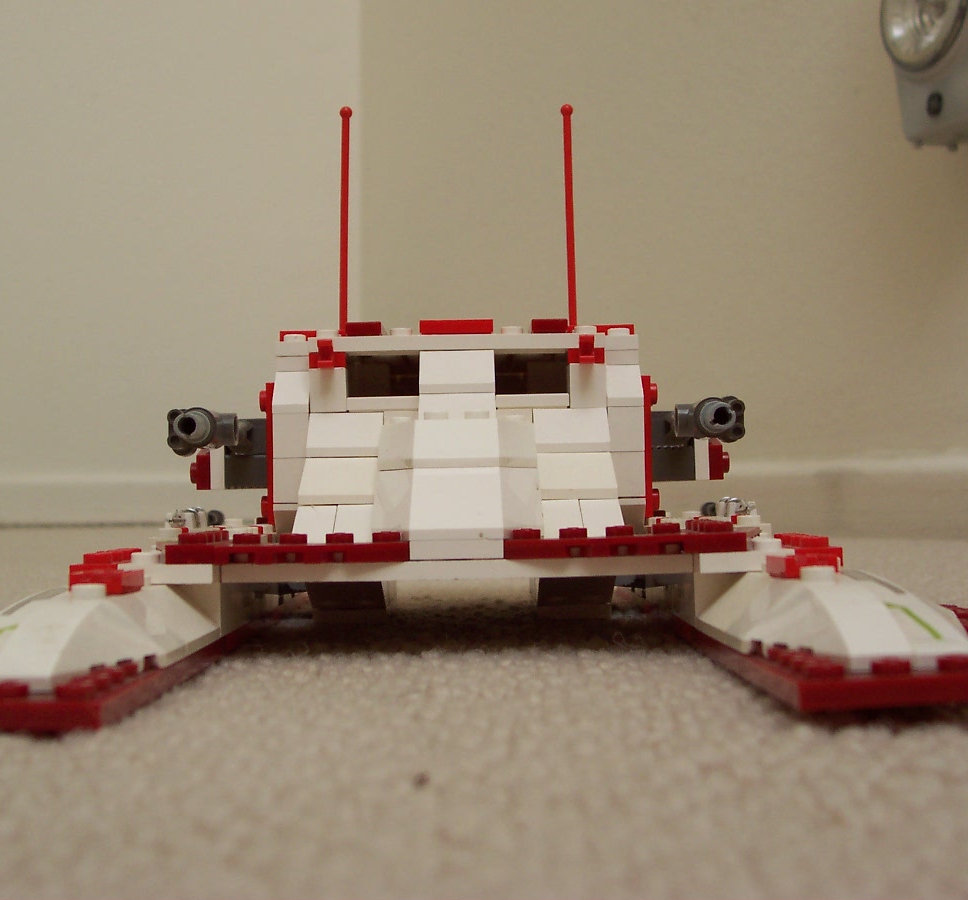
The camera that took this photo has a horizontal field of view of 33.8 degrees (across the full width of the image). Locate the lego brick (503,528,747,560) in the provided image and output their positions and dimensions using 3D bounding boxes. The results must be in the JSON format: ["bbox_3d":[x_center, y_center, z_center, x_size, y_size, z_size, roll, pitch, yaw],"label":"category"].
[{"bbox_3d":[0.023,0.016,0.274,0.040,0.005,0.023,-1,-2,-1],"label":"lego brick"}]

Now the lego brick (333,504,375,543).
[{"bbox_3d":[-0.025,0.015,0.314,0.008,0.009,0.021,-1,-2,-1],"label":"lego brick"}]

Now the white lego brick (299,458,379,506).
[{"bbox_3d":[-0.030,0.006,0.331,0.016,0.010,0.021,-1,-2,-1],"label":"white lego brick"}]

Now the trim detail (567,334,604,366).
[{"bbox_3d":[0.022,-0.022,0.346,0.008,0.006,0.012,-1,-1,0],"label":"trim detail"}]

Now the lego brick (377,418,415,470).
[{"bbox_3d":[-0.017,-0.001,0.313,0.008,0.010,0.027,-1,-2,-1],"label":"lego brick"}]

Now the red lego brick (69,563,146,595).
[{"bbox_3d":[-0.054,0.019,0.232,0.009,0.004,0.015,-1,-1,0],"label":"red lego brick"}]

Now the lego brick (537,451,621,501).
[{"bbox_3d":[0.019,0.005,0.331,0.016,0.010,0.023,-1,-1,0],"label":"lego brick"}]

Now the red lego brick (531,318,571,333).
[{"bbox_3d":[0.014,-0.027,0.354,0.008,0.003,0.011,-1,-2,-1],"label":"red lego brick"}]

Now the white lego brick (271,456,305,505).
[{"bbox_3d":[-0.041,0.007,0.348,0.008,0.010,0.011,-1,-1,0],"label":"white lego brick"}]

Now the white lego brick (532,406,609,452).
[{"bbox_3d":[0.019,-0.005,0.343,0.016,0.010,0.016,-1,-1,0],"label":"white lego brick"}]

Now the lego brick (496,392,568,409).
[{"bbox_3d":[0.010,-0.010,0.348,0.016,0.003,0.009,-1,-1,0],"label":"lego brick"}]

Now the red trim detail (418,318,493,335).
[{"bbox_3d":[-0.006,-0.026,0.350,0.016,0.003,0.011,-1,-1,0],"label":"red trim detail"}]

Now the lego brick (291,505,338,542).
[{"bbox_3d":[-0.033,0.015,0.314,0.008,0.010,0.023,-1,-1,0],"label":"lego brick"}]

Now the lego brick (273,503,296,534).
[{"bbox_3d":[-0.041,0.016,0.350,0.008,0.010,0.014,-1,-1,0],"label":"lego brick"}]

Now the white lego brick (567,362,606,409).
[{"bbox_3d":[0.022,-0.014,0.347,0.008,0.010,0.009,-1,-1,0],"label":"white lego brick"}]

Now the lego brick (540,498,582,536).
[{"bbox_3d":[0.015,0.014,0.315,0.008,0.010,0.022,-1,-1,0],"label":"lego brick"}]

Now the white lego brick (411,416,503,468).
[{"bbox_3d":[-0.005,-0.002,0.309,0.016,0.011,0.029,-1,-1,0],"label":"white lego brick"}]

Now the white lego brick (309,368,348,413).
[{"bbox_3d":[-0.034,-0.013,0.346,0.008,0.010,0.009,-1,-1,0],"label":"white lego brick"}]

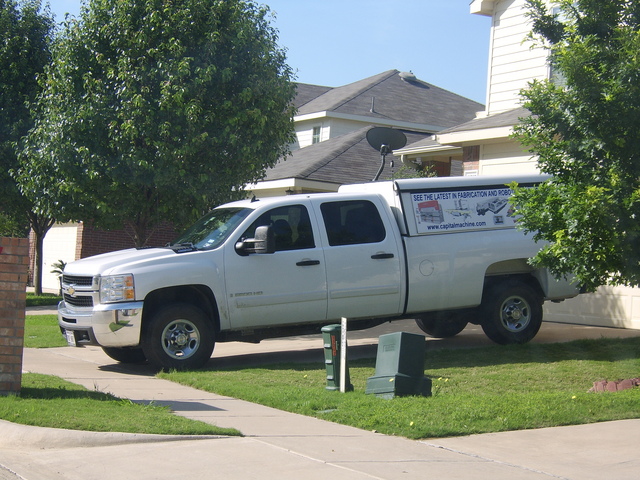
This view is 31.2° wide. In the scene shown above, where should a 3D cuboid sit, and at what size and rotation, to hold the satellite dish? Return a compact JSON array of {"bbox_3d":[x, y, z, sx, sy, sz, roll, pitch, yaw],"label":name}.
[{"bbox_3d":[1.259,-1.600,21.700,0.760,1.040,0.550,3,-2,9],"label":"satellite dish"}]

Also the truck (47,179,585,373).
[{"bbox_3d":[0.138,0.344,14.009,6.500,2.080,2.100,-2,0,-23],"label":"truck"}]

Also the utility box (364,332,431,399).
[{"bbox_3d":[0.725,1.166,10.650,0.410,0.600,0.440,11,-12,-32],"label":"utility box"}]

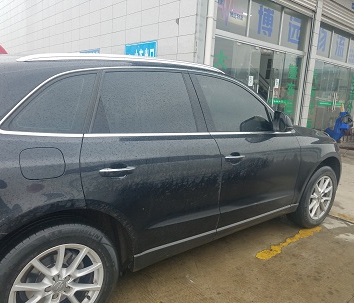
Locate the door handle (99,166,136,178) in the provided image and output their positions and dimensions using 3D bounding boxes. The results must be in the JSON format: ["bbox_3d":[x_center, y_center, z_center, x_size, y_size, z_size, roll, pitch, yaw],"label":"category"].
[{"bbox_3d":[-0.324,0.116,1.667,0.219,0.045,0.053,-6,14,-38],"label":"door handle"}]

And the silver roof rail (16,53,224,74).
[{"bbox_3d":[-0.221,-0.592,2.068,1.600,0.107,0.075,-7,15,-38],"label":"silver roof rail"}]

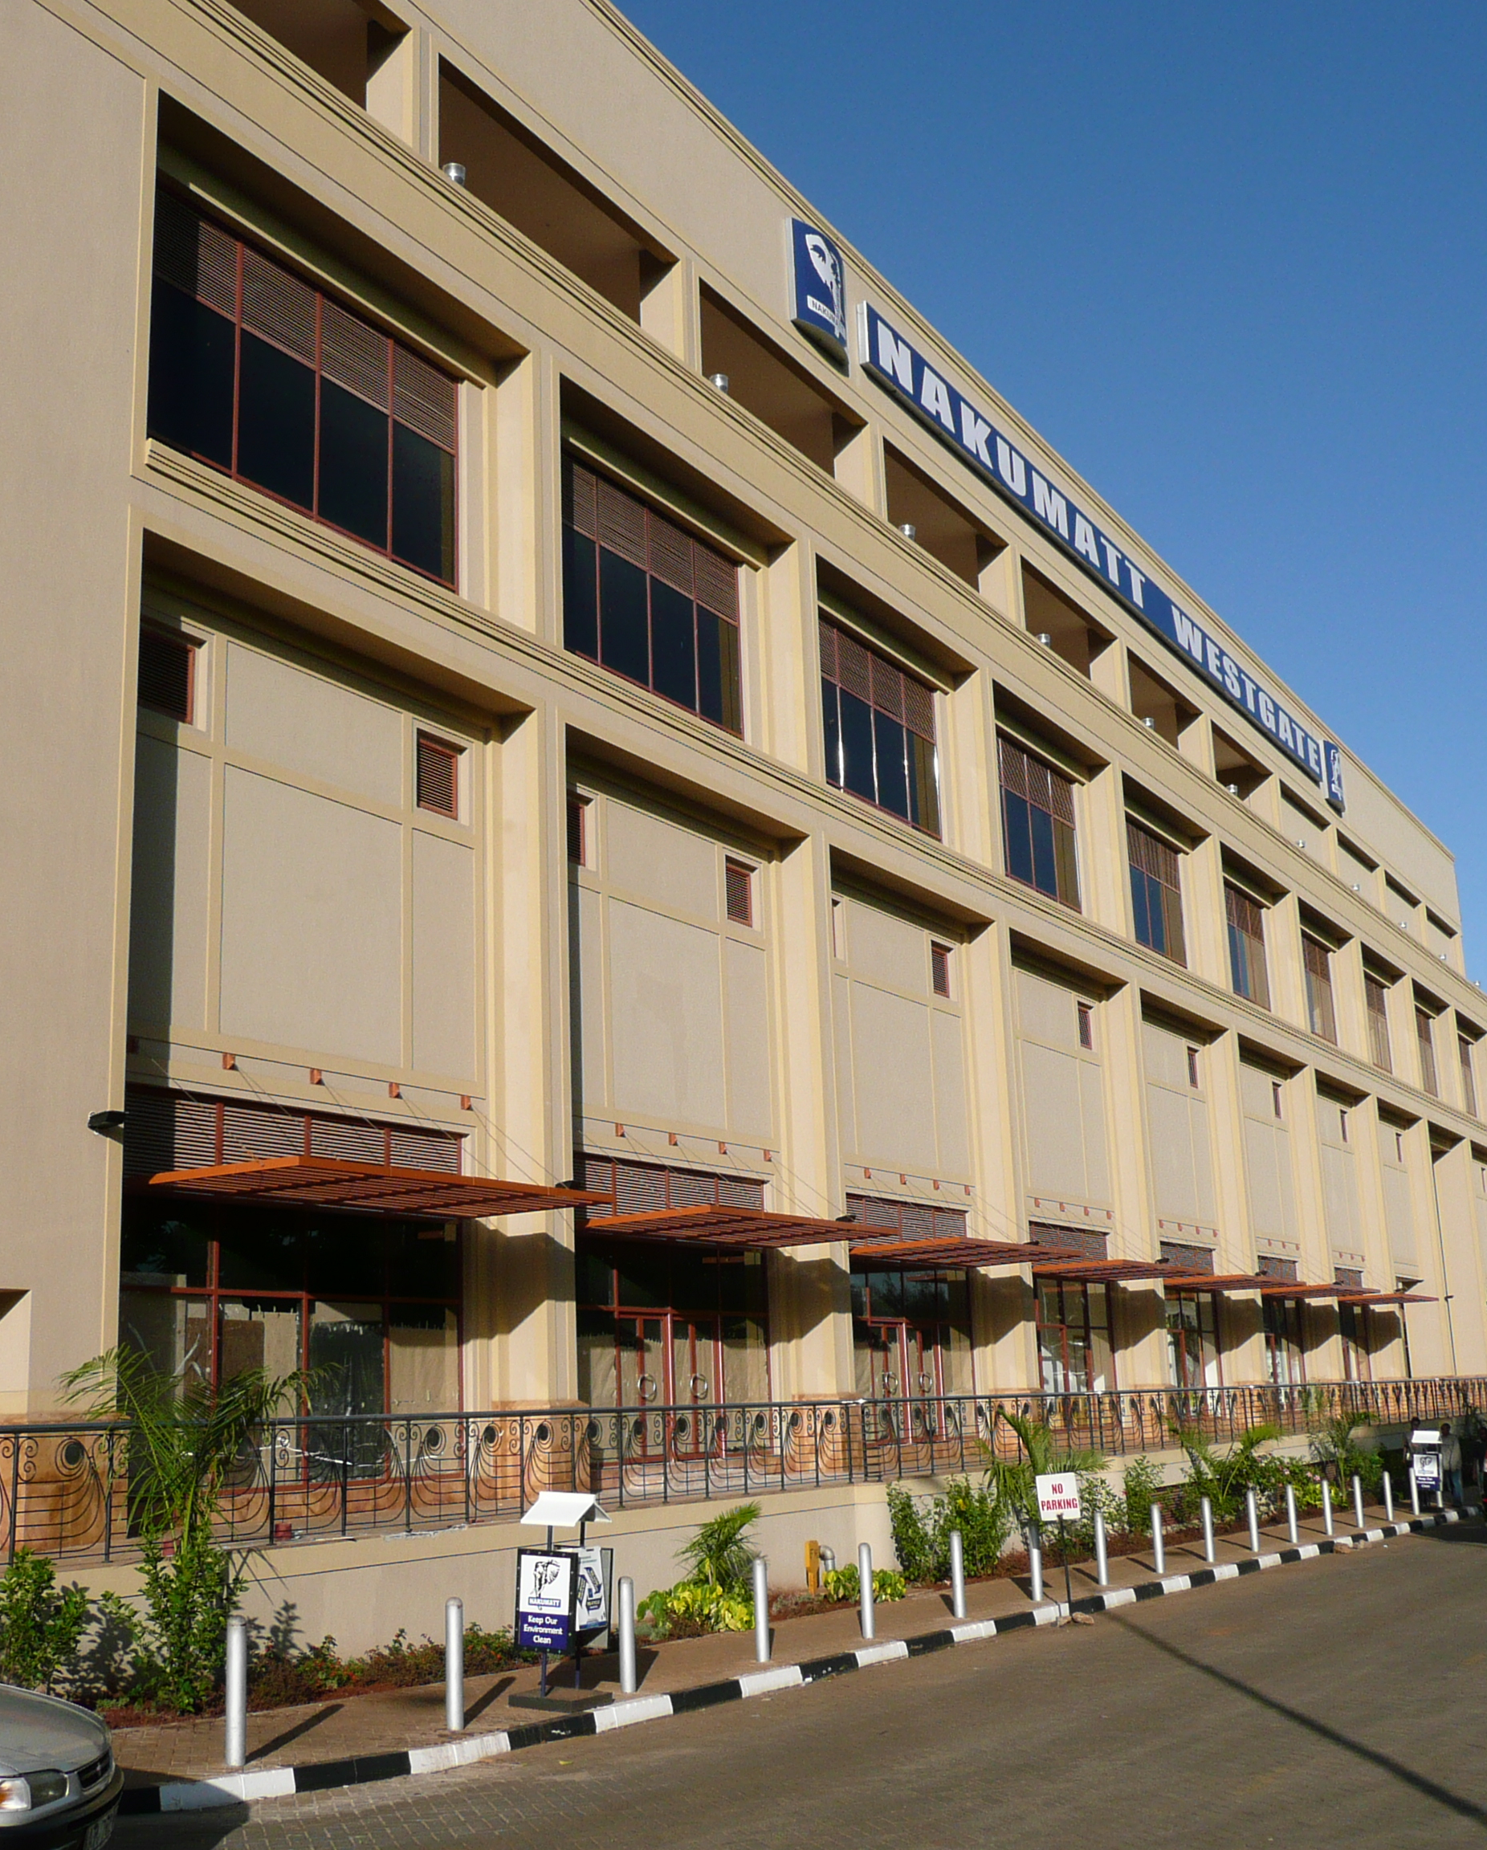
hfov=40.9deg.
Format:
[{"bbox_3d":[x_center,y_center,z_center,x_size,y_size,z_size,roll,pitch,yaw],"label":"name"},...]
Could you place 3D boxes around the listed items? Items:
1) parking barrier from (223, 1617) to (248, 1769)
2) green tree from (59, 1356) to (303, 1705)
[{"bbox_3d":[-3.150,4.766,12.420,0.115,0.890,0.115,-10,-16,29],"label":"parking barrier"},{"bbox_3d":[-4.378,4.728,15.799,1.650,2.650,1.700,-2,-14,0],"label":"green tree"}]

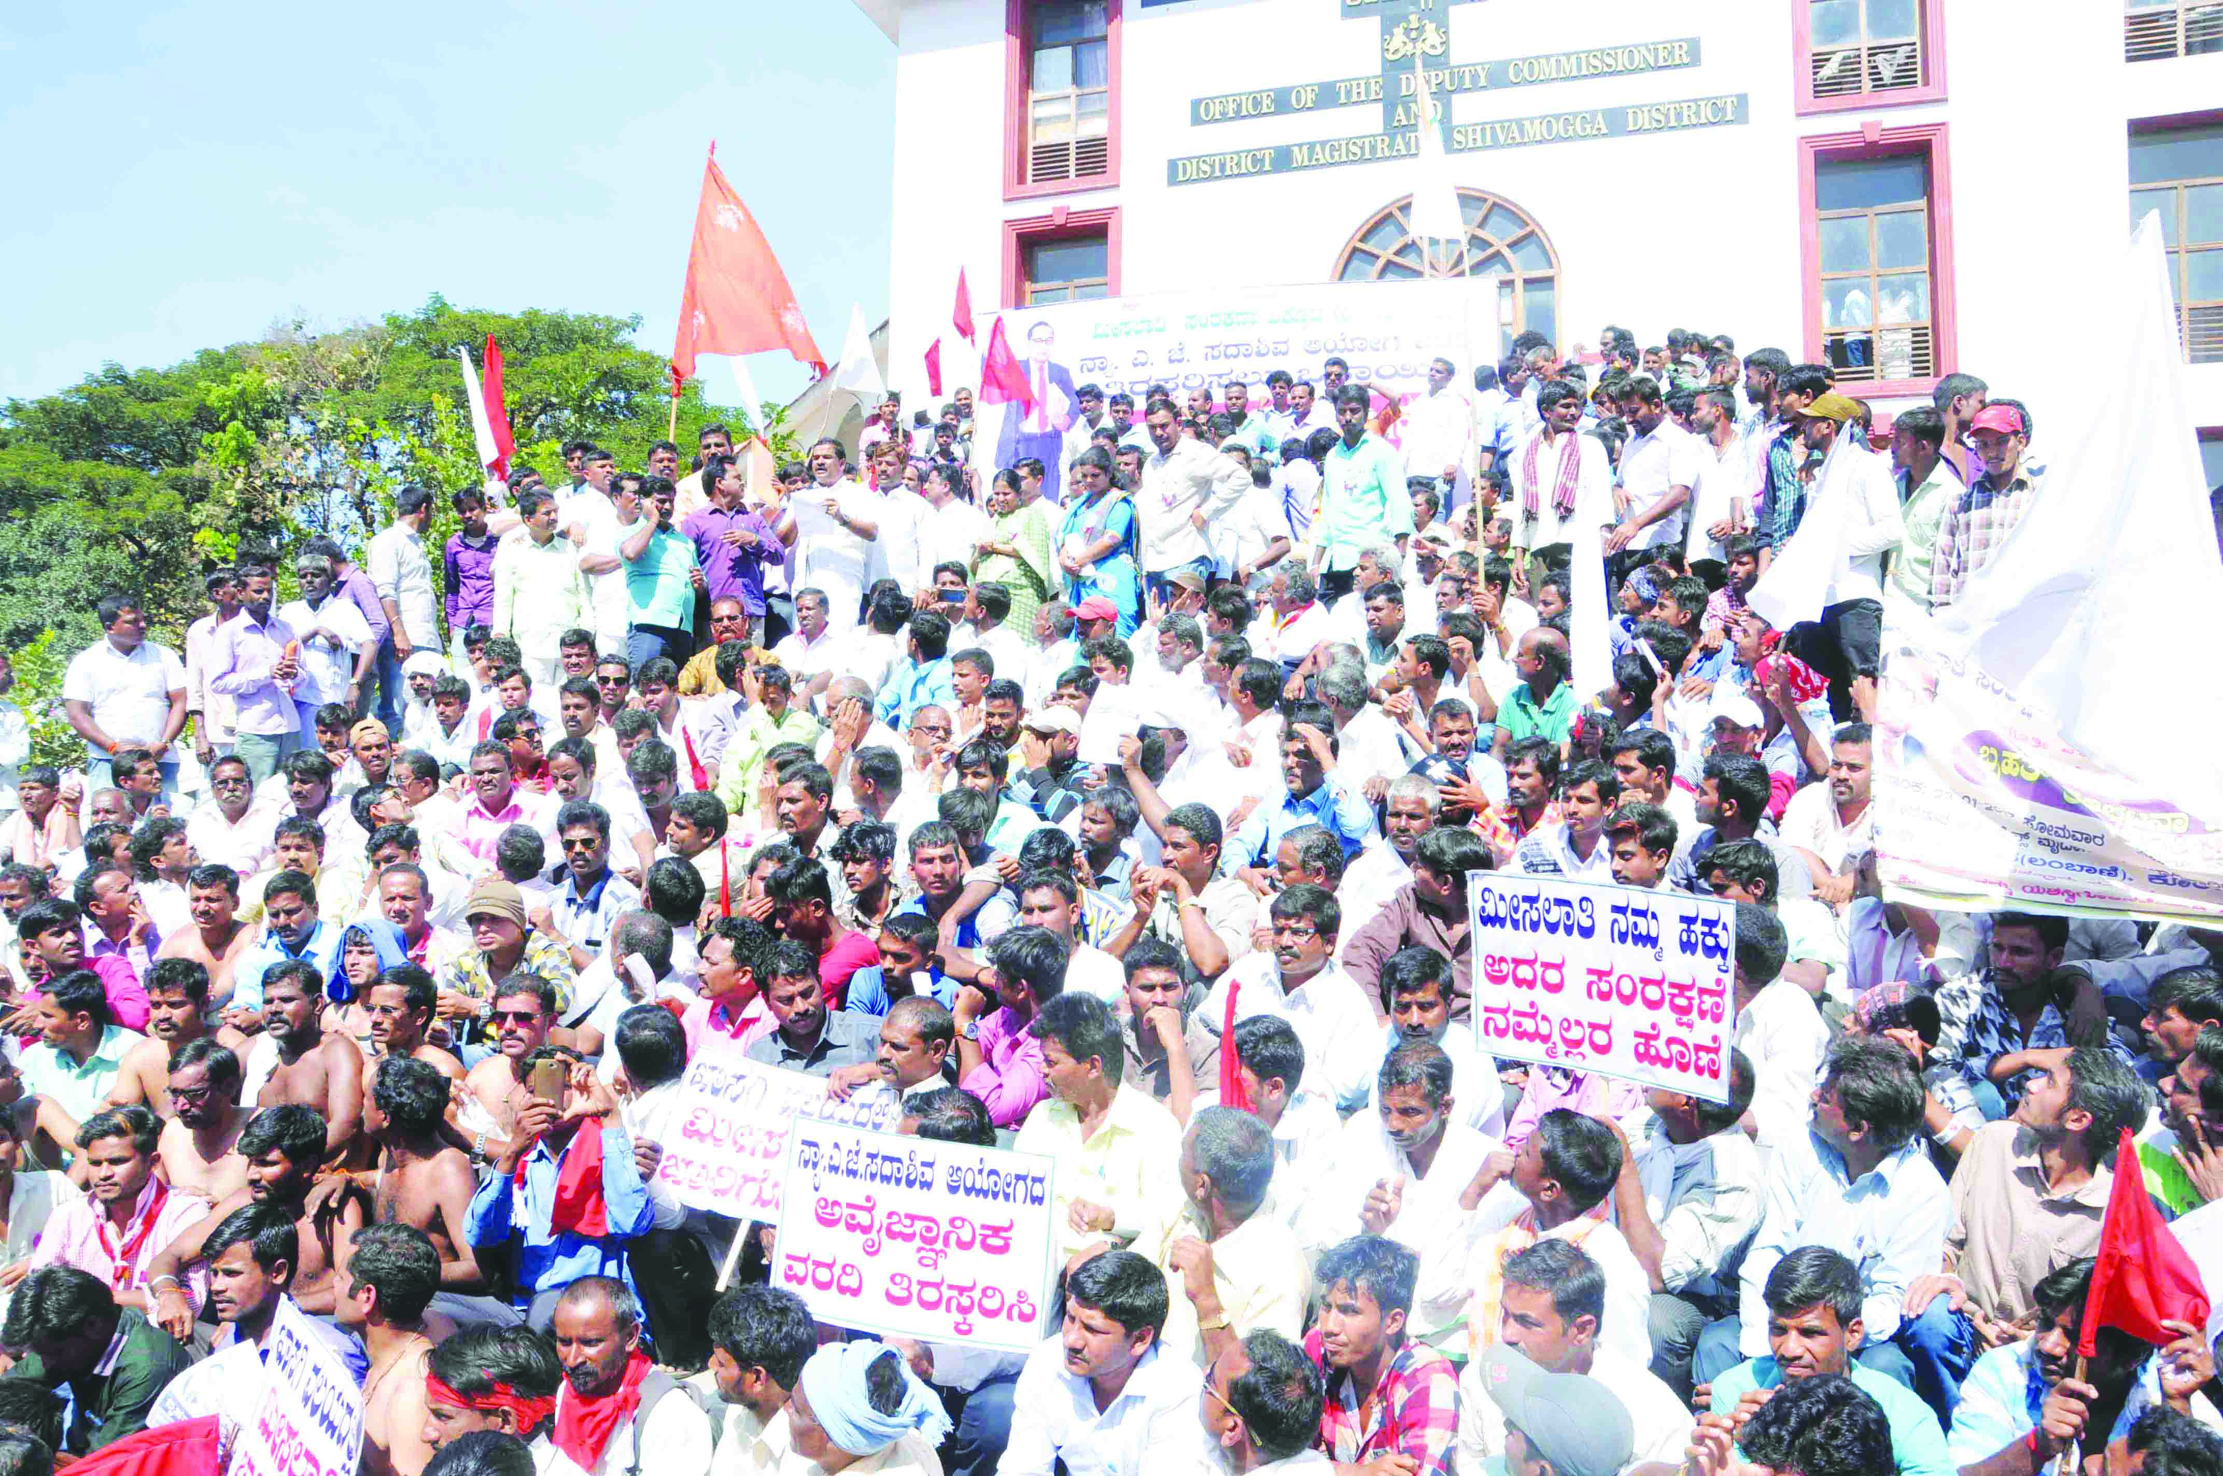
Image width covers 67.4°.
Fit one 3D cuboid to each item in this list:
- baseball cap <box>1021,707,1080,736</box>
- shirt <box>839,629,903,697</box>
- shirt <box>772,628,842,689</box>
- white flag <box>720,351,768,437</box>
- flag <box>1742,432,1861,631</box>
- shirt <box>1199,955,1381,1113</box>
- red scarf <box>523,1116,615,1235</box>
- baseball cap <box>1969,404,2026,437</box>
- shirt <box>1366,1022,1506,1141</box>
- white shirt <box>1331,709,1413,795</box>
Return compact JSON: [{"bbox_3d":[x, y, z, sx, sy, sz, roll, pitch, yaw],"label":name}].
[{"bbox_3d":[-0.211,-0.059,5.950,0.250,0.115,0.180,4,-6,-34],"label":"baseball cap"},{"bbox_3d":[-1.091,-0.301,7.500,0.300,0.480,0.420,0,-6,9],"label":"shirt"},{"bbox_3d":[-1.501,-0.348,8.250,0.450,0.450,0.290,-1,-6,20],"label":"shirt"},{"bbox_3d":[-1.853,-1.739,8.400,0.220,0.440,0.100,2,-5,-11],"label":"white flag"},{"bbox_3d":[2.461,-0.742,5.950,0.410,0.720,0.250,-1,-6,18],"label":"flag"},{"bbox_3d":[0.497,0.861,4.600,0.500,0.520,0.300,-2,-7,23],"label":"shirt"},{"bbox_3d":[-1.451,1.171,4.450,0.240,0.320,0.190,2,-6,-12],"label":"red scarf"},{"bbox_3d":[3.085,-1.107,5.800,0.250,0.120,0.180,4,-6,-33],"label":"baseball cap"},{"bbox_3d":[0.767,0.852,3.900,0.440,0.460,0.280,0,-6,9],"label":"shirt"},{"bbox_3d":[0.956,0.102,6.300,0.320,0.470,0.440,-1,-6,18],"label":"white shirt"}]

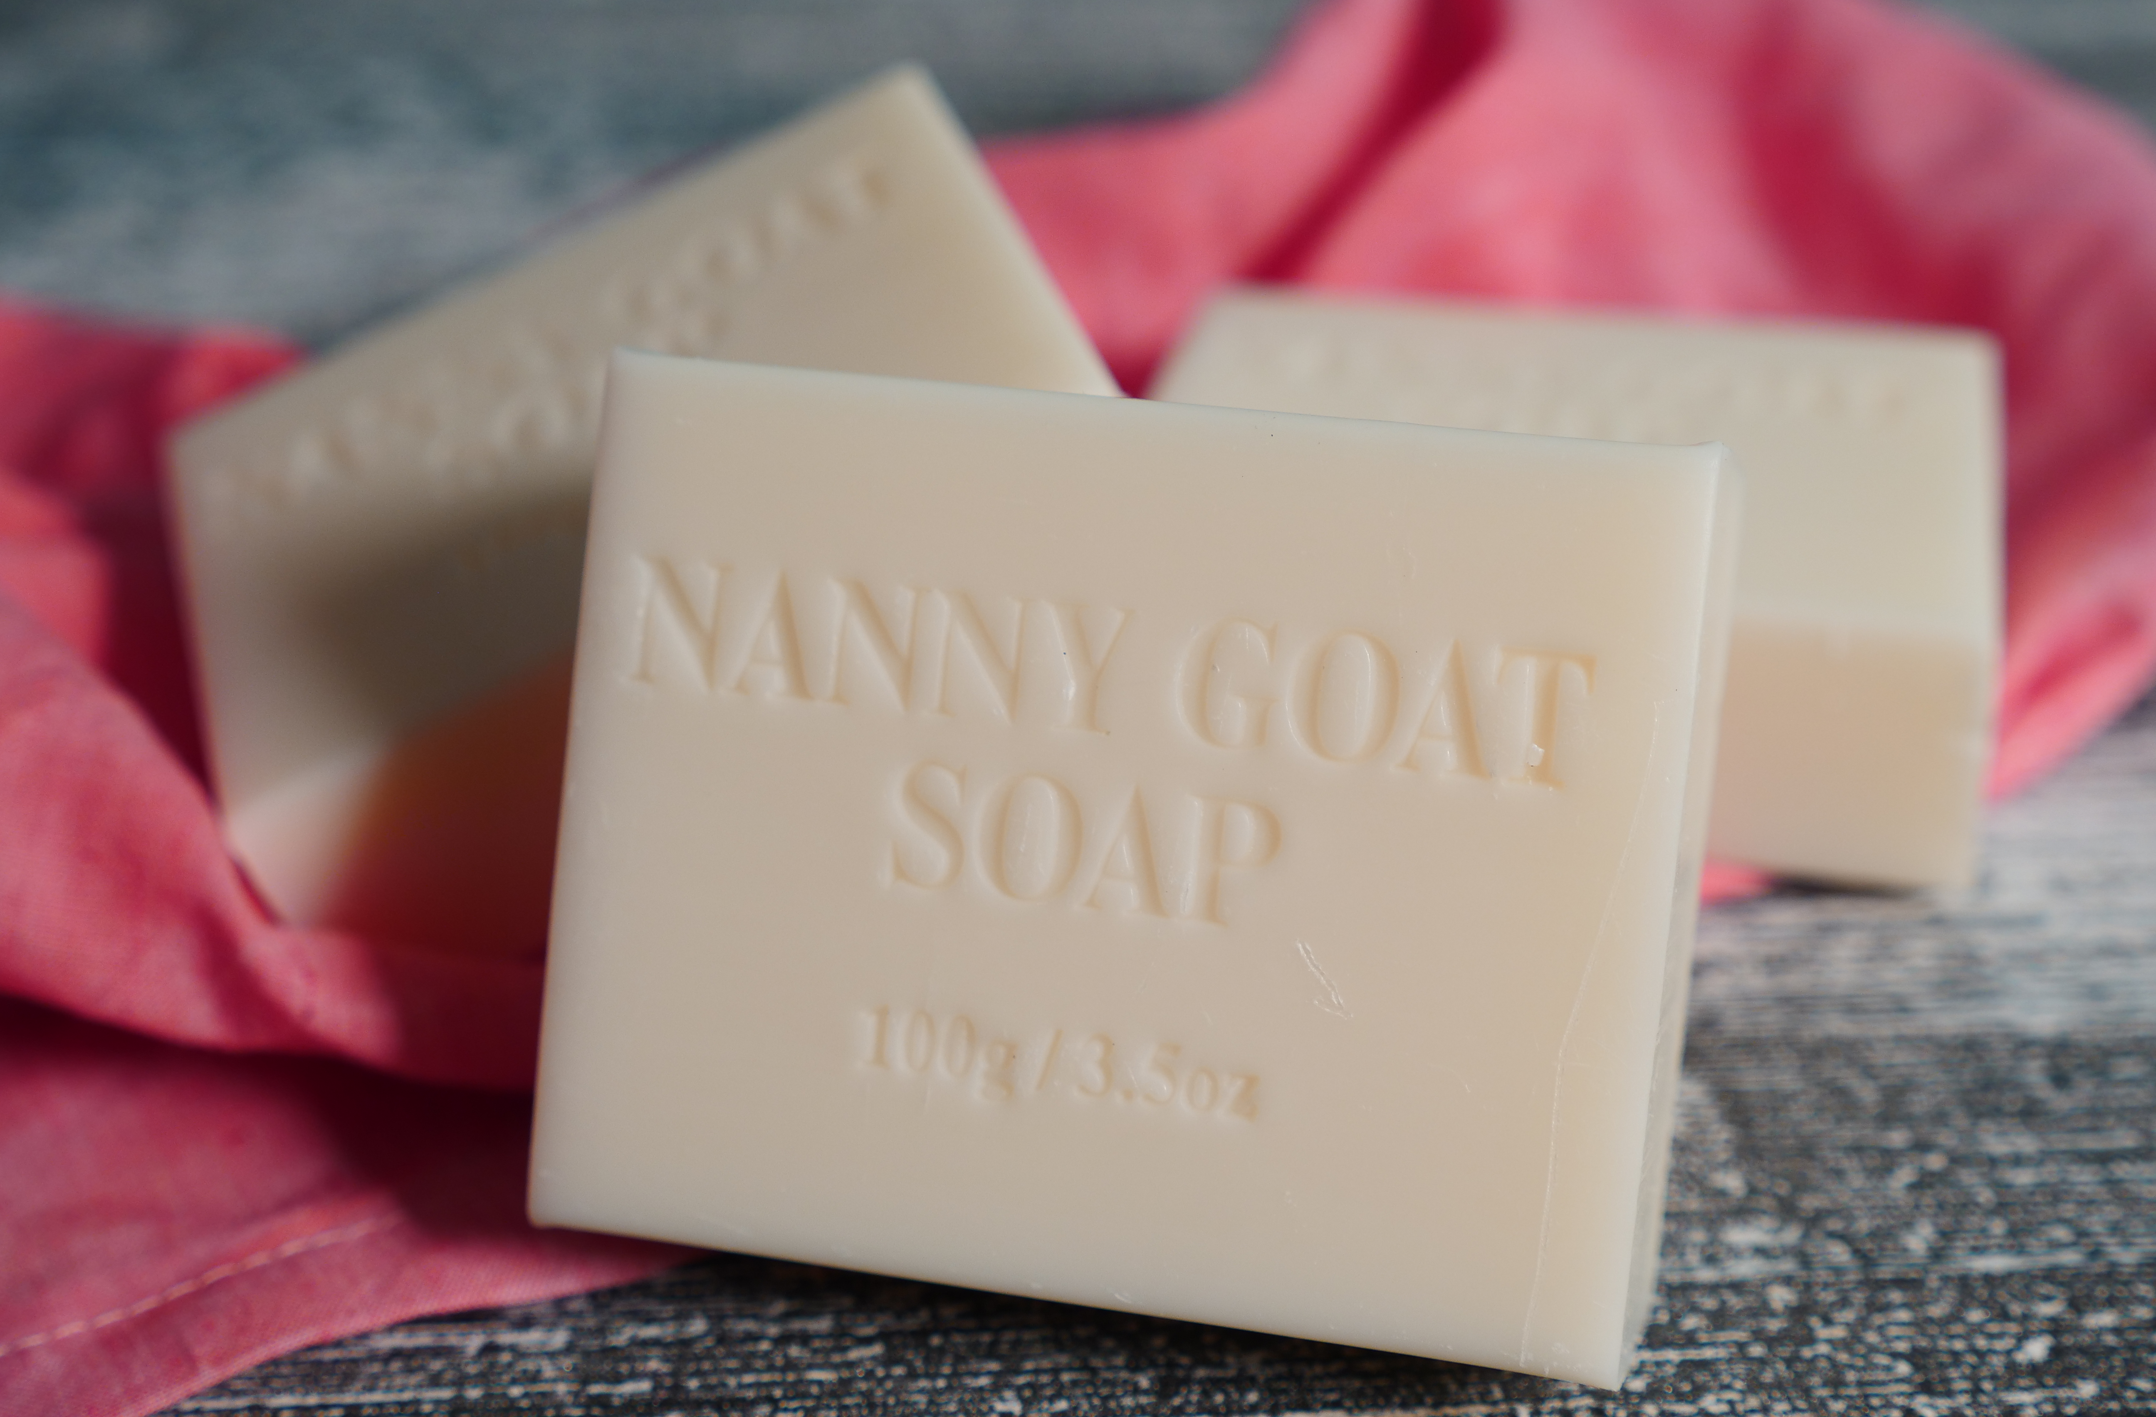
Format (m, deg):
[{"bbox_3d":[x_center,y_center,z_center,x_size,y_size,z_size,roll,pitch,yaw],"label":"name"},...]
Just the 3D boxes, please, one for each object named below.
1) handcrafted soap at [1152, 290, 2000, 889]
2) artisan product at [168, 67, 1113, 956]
[{"bbox_3d":[0.042,-0.013,0.297,0.074,0.023,0.059,5,31,12],"label":"handcrafted soap"},{"bbox_3d":[-0.035,-0.016,0.281,0.074,0.023,0.059,-26,39,0],"label":"artisan product"}]

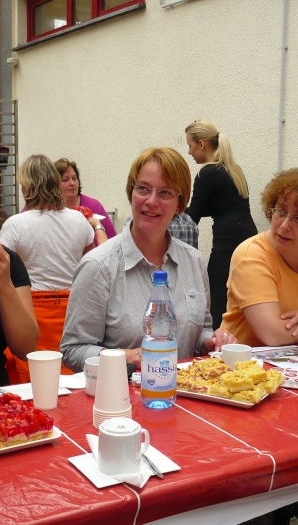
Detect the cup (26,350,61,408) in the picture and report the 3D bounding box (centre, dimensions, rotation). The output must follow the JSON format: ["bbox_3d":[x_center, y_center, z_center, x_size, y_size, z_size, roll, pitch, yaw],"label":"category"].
[{"bbox_3d":[-0.248,0.284,1.696,0.087,0.123,0.087,0,7,0],"label":"cup"}]

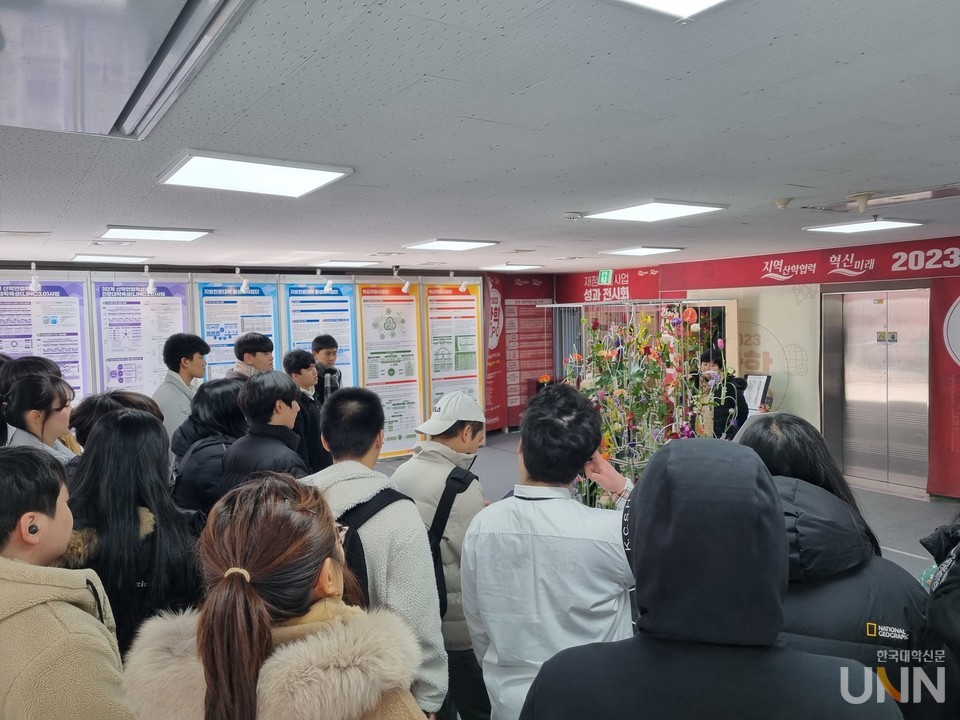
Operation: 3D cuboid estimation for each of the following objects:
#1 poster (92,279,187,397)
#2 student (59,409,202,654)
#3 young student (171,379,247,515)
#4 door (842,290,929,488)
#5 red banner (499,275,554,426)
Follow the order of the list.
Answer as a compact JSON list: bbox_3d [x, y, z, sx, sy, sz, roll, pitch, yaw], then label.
[{"bbox_3d":[-3.703,0.308,8.048,0.930,2.320,0.020,-4,4,-34],"label":"poster"},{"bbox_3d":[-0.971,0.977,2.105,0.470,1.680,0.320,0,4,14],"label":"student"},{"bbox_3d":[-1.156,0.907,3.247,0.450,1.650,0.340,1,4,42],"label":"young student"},{"bbox_3d":[4.379,0.305,7.729,0.060,2.050,0.960,-4,4,-34],"label":"door"},{"bbox_3d":[0.840,-0.132,11.804,0.990,2.450,0.030,-4,4,-34],"label":"red banner"}]

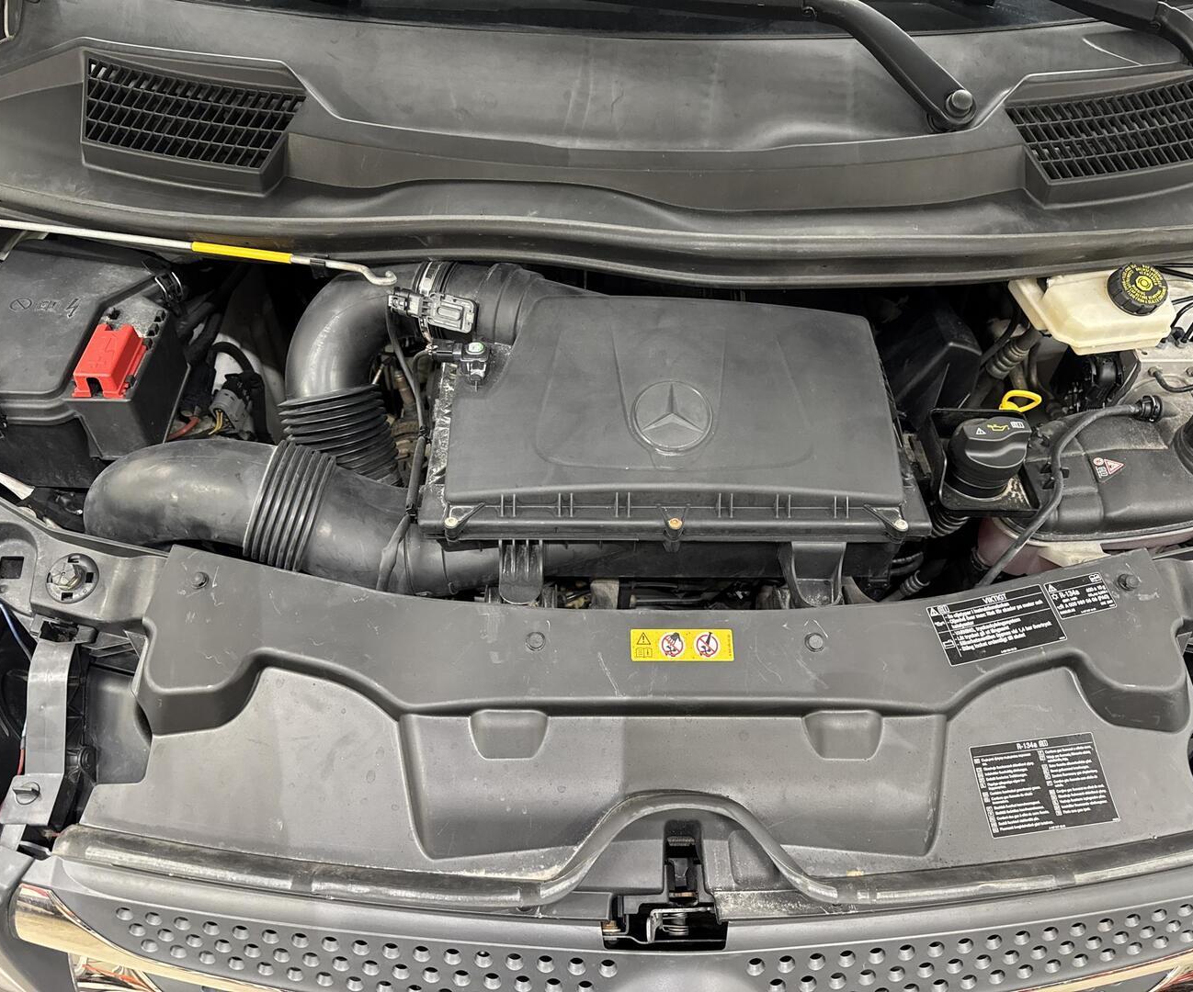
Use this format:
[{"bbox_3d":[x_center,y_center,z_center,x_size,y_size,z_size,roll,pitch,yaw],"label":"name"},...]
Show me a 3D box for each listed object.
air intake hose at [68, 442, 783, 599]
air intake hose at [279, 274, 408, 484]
[{"bbox_3d":[-0.133,0.027,0.835,0.590,0.145,0.140,0,54,-4],"label":"air intake hose"},{"bbox_3d":[-0.233,-0.087,0.890,0.128,0.220,0.165,0,54,-4],"label":"air intake hose"}]

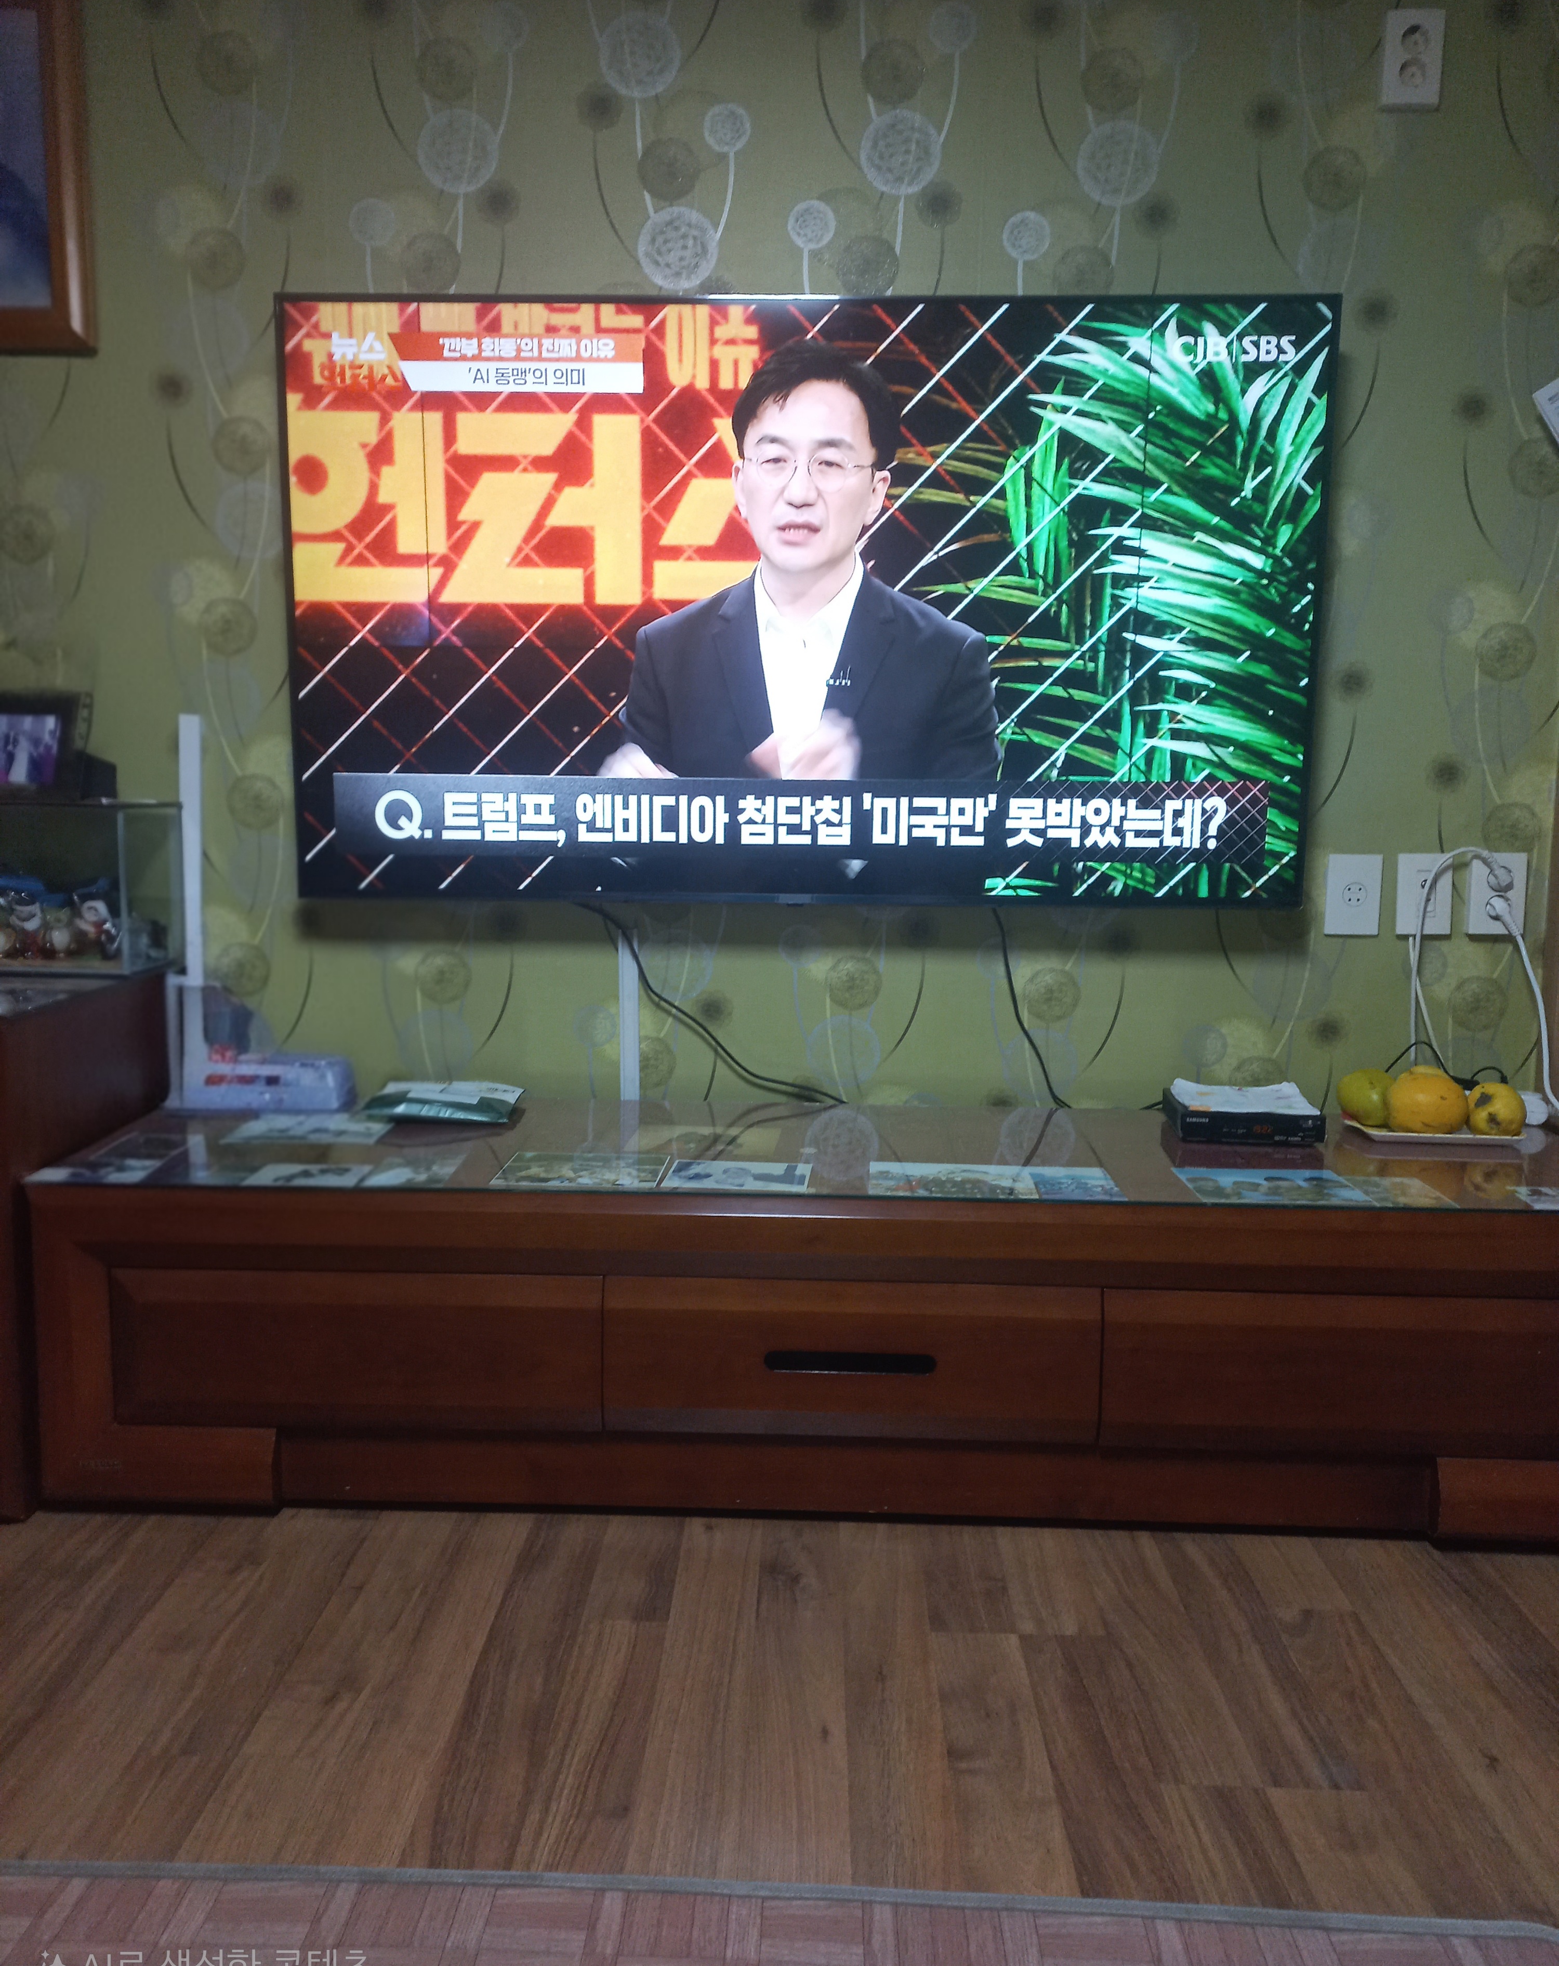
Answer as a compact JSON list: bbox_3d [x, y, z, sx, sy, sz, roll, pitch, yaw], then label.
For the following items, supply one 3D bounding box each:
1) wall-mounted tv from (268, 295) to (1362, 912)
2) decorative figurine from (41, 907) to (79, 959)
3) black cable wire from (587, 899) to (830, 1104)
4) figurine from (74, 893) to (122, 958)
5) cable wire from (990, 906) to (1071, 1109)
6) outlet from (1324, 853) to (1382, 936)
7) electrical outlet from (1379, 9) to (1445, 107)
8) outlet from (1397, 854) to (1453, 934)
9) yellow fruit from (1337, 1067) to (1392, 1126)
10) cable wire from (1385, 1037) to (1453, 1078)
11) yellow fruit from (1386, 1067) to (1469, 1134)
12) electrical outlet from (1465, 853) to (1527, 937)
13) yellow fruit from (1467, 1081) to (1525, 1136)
[{"bbox_3d":[0.031,-0.530,2.134,1.449,0.830,0.065,1,9,1],"label":"wall-mounted tv"},{"bbox_3d":[-1.045,-0.073,2.178,0.049,0.071,0.046,1,9,1],"label":"decorative figurine"},{"bbox_3d":[-0.107,0.032,2.221,0.372,0.300,0.055,1,7,1],"label":"black cable wire"},{"bbox_3d":[-0.981,-0.081,2.158,0.060,0.090,0.050,0,7,-7],"label":"figurine"},{"bbox_3d":[0.369,0.036,2.209,0.114,0.295,0.050,1,7,1],"label":"cable wire"},{"bbox_3d":[0.856,-0.131,2.241,0.079,0.119,0.012,1,9,1],"label":"outlet"},{"bbox_3d":[0.871,-1.271,2.067,0.077,0.119,0.014,1,9,1],"label":"electrical outlet"},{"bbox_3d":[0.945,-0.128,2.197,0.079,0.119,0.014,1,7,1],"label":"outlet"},{"bbox_3d":[0.828,0.161,2.113,0.083,0.084,0.083,1,7,1],"label":"yellow fruit"},{"bbox_3d":[0.941,0.111,2.211,0.100,0.060,0.030,1,9,1],"label":"cable wire"},{"bbox_3d":[0.941,0.170,2.180,0.112,0.093,0.100,1,9,1],"label":"yellow fruit"},{"bbox_3d":[1.049,-0.129,2.190,0.079,0.119,0.022,1,7,1],"label":"electrical outlet"},{"bbox_3d":[0.987,0.173,2.065,0.076,0.076,0.079,1,7,1],"label":"yellow fruit"}]

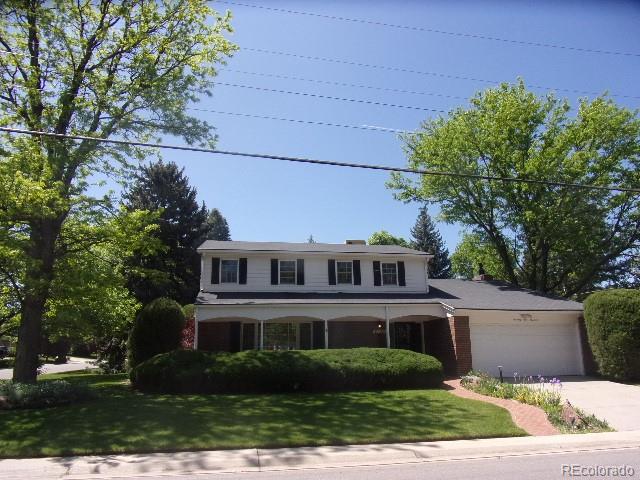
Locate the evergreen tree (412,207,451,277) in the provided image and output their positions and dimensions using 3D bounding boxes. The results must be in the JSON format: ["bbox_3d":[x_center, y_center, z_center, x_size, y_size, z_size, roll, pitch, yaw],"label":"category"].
[{"bbox_3d":[9.257,3.112,38.077,5.200,12.350,5.200,1,-11,-9],"label":"evergreen tree"}]

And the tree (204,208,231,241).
[{"bbox_3d":[-8.253,3.029,34.128,4.200,11.230,4.200,1,-11,-9],"label":"tree"}]

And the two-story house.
[{"bbox_3d":[2.949,3.216,22.470,17.000,6.360,10.800,1,-11,-9],"label":"two-story house"}]

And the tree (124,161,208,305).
[{"bbox_3d":[-9.074,1.102,25.071,5.400,11.760,5.400,1,-11,-9],"label":"tree"}]

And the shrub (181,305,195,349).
[{"bbox_3d":[-5.386,4.106,17.509,1.100,3.090,1.100,1,-11,-9],"label":"shrub"}]

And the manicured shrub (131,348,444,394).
[{"bbox_3d":[-0.867,4.562,15.503,10.700,1.330,1.900,1,-11,-9],"label":"manicured shrub"}]

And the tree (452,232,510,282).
[{"bbox_3d":[13.956,4.235,37.626,6.000,9.930,6.000,1,-11,-9],"label":"tree"}]

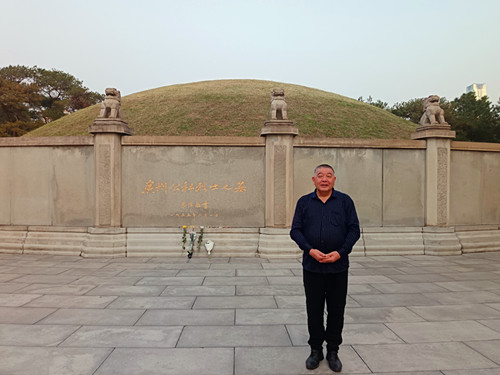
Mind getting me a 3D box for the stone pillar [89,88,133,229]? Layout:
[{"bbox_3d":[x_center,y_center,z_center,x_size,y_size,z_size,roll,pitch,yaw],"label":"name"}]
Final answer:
[{"bbox_3d":[-2.948,-0.650,8.014,0.762,2.930,0.570,0,1,5],"label":"stone pillar"}]

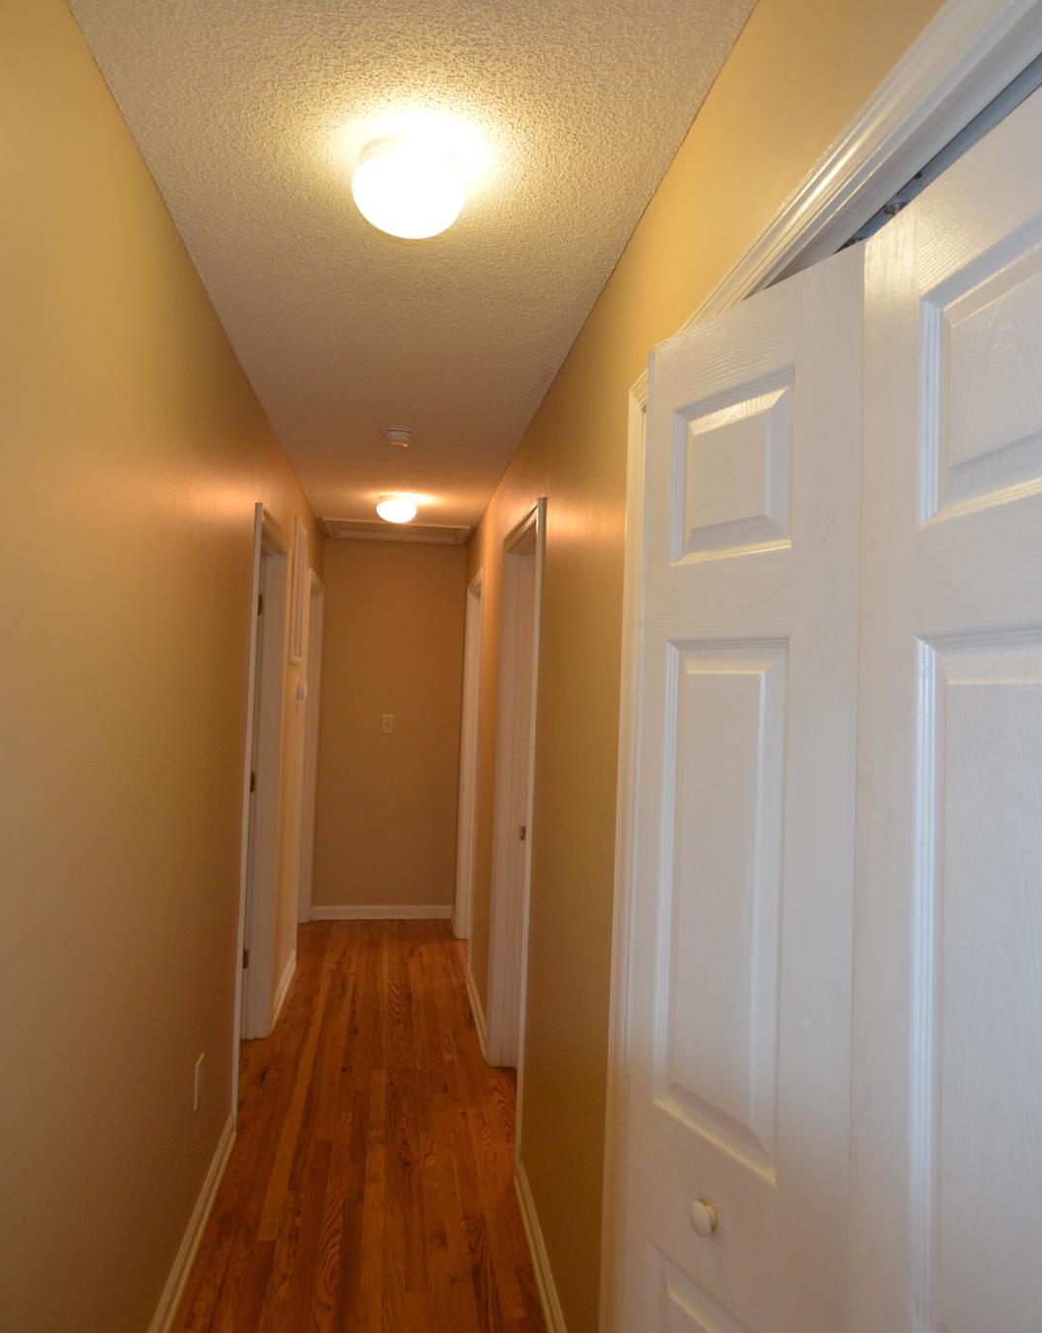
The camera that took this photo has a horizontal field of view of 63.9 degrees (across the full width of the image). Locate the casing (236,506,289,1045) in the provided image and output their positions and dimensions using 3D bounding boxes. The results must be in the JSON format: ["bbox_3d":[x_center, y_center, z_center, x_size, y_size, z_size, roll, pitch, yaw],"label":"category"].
[{"bbox_3d":[-1.009,0.502,3.167,0.100,2.084,0.832,2,-1,-9],"label":"casing"}]

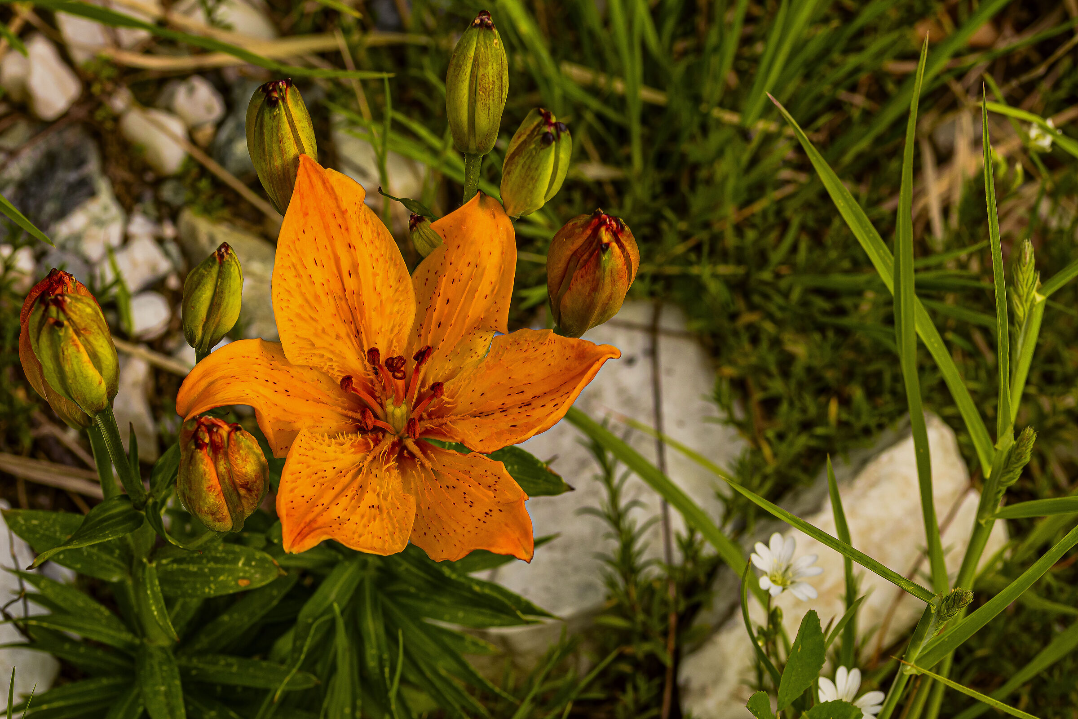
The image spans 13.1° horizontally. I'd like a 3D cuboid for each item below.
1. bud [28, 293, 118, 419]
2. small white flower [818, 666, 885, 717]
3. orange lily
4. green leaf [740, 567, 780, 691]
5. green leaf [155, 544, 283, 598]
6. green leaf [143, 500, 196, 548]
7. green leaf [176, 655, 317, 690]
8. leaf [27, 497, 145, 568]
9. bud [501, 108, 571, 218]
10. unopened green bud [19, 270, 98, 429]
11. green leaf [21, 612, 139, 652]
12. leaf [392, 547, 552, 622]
[{"bbox_3d":[-0.117,-0.001,1.180,0.018,0.041,0.018,-10,44,10],"label":"bud"},{"bbox_3d":[0.084,0.090,1.262,0.018,0.008,0.017,0,60,0],"label":"small white flower"},{"bbox_3d":[-0.037,0.000,1.220,0.115,0.060,0.101,0,68,0],"label":"orange lily"},{"bbox_3d":[0.058,0.071,1.250,0.006,0.036,0.008,-6,22,20],"label":"green leaf"},{"bbox_3d":[-0.087,0.058,1.280,0.038,0.006,0.016,3,52,15],"label":"green leaf"},{"bbox_3d":[-0.094,0.042,1.195,0.018,0.007,0.006,45,54,0],"label":"green leaf"},{"bbox_3d":[-0.078,0.084,1.260,0.038,0.005,0.010,11,44,0],"label":"green leaf"},{"bbox_3d":[-0.121,0.046,1.255,0.037,0.009,0.014,-27,49,-22],"label":"leaf"},{"bbox_3d":[-0.001,-0.050,1.205,0.016,0.036,0.016,12,46,-12],"label":"bud"},{"bbox_3d":[-0.125,-0.003,1.232,0.024,0.044,0.024,-9,38,7],"label":"unopened green bud"},{"bbox_3d":[-0.122,0.073,1.250,0.032,0.006,0.009,12,45,3],"label":"green leaf"},{"bbox_3d":[-0.018,0.060,1.250,0.047,0.007,0.013,23,45,-3],"label":"leaf"}]

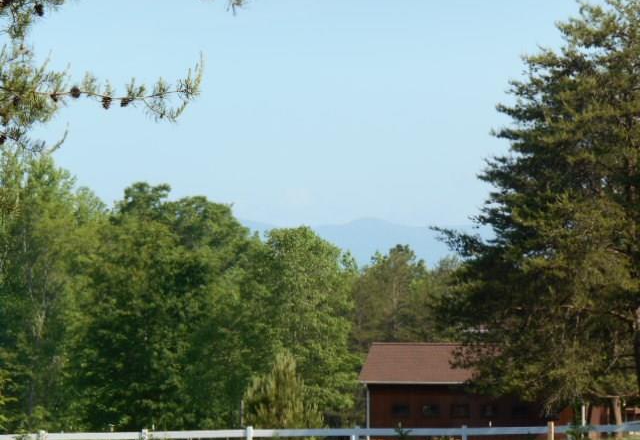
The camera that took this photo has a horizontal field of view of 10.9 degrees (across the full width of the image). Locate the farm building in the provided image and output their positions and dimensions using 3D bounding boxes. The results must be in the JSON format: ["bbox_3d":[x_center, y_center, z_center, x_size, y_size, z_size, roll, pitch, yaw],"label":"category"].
[{"bbox_3d":[7.859,8.286,160.130,10.900,4.800,7.800,-1,-3,9],"label":"farm building"}]

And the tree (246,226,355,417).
[{"bbox_3d":[-0.883,5.672,165.299,5.541,10.592,5.541,0,-3,0],"label":"tree"}]

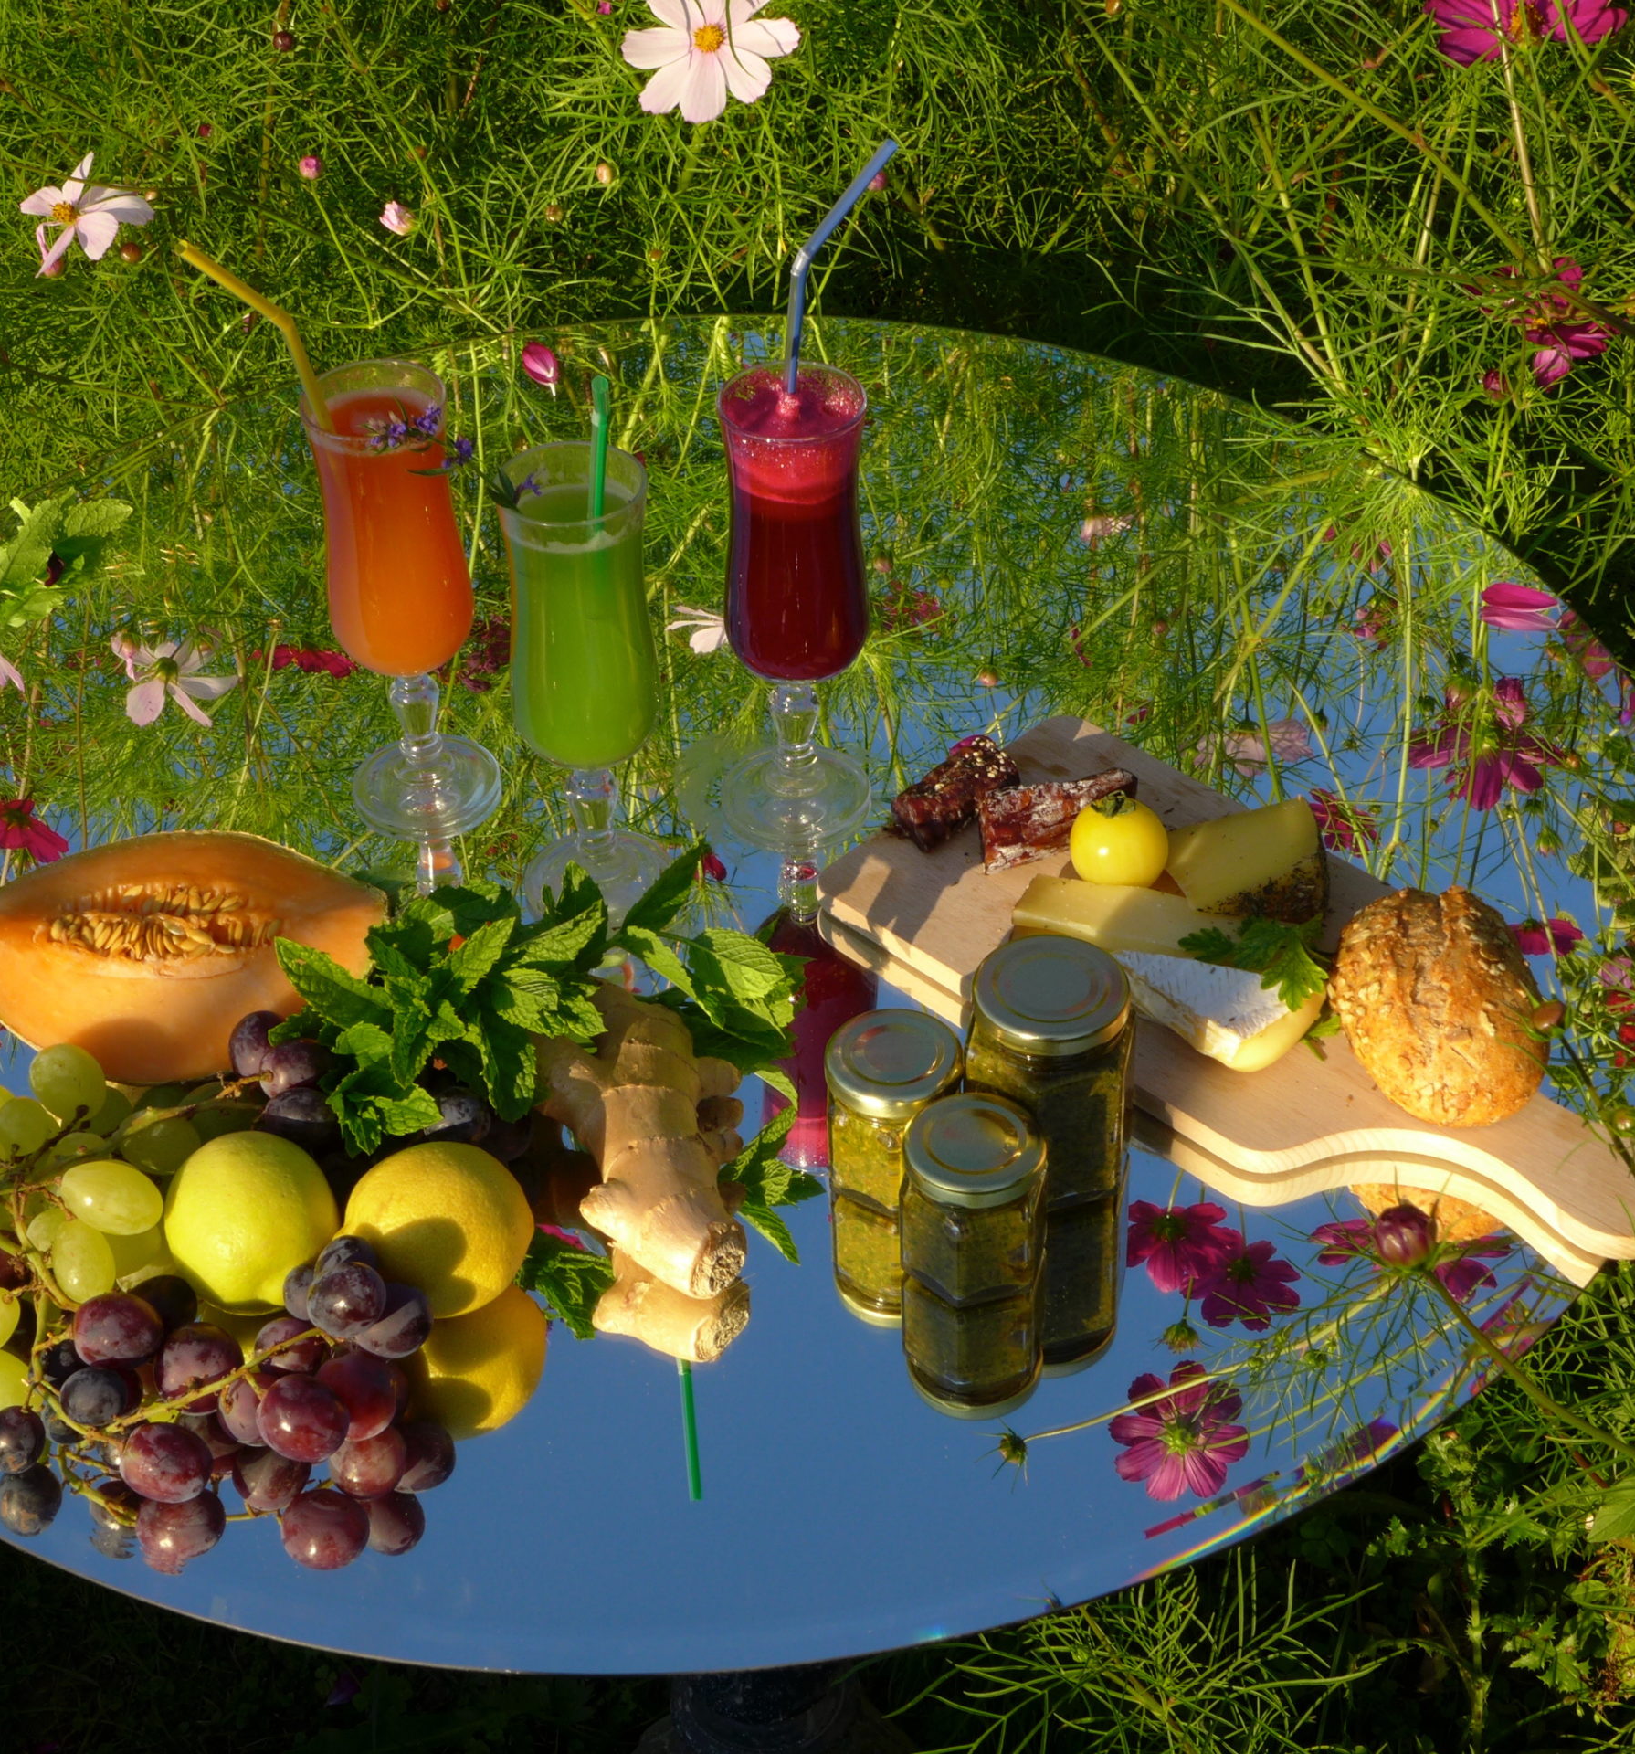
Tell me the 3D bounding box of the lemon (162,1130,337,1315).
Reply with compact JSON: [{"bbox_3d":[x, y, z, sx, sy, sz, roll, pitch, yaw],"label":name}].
[{"bbox_3d":[-0.185,0.112,1.032,0.058,0.058,0.063,-16,42,-15],"label":"lemon"}]

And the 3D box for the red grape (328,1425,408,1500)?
[{"bbox_3d":[-0.144,0.188,1.019,0.026,0.025,0.026,0,40,0],"label":"red grape"}]

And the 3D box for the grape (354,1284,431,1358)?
[{"bbox_3d":[-0.134,0.138,0.999,0.025,0.024,0.025,-1,40,1],"label":"grape"}]

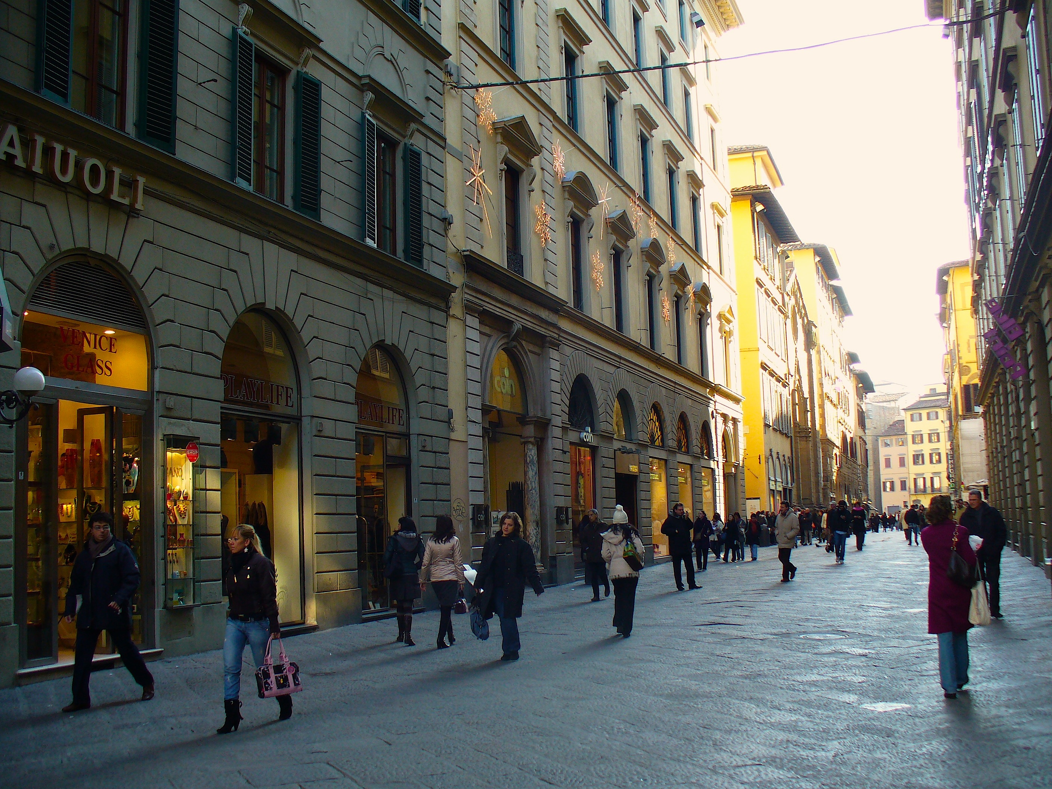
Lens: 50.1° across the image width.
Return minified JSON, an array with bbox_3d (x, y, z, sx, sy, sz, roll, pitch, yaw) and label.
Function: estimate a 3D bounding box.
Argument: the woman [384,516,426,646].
[{"bbox_3d":[-1.642,2.477,15.070,0.530,1.680,0.380,-1,-6,-9],"label":"woman"}]

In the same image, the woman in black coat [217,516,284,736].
[{"bbox_3d":[-2.208,1.846,9.214,0.540,1.680,0.640,-5,-7,29],"label":"woman in black coat"}]

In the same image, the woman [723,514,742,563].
[{"bbox_3d":[7.375,5.112,40.200,0.520,1.670,0.380,-5,-7,25],"label":"woman"}]

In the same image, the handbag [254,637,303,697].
[{"bbox_3d":[-1.988,2.193,9.050,0.350,0.460,0.170,-1,-9,-41],"label":"handbag"}]

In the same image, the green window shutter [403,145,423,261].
[{"bbox_3d":[-2.130,-3.581,21.293,0.080,2.300,0.570,-5,-7,28],"label":"green window shutter"}]

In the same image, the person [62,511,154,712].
[{"bbox_3d":[-3.914,2.010,10.594,0.640,1.770,0.780,-5,-7,28],"label":"person"}]

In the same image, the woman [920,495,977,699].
[{"bbox_3d":[3.636,1.732,9.650,0.490,1.670,0.370,-4,-7,21],"label":"woman"}]

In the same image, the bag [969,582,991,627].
[{"bbox_3d":[3.799,1.752,9.400,0.140,0.400,0.270,-6,-7,30],"label":"bag"}]

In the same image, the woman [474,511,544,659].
[{"bbox_3d":[-0.201,2.197,12.932,0.740,1.670,0.460,-3,-6,12],"label":"woman"}]

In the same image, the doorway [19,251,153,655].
[{"bbox_3d":[-5.289,1.095,13.552,0.250,4.150,2.120,-4,-7,21],"label":"doorway"}]

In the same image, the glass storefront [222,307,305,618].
[{"bbox_3d":[-3.973,1.118,16.974,0.250,4.700,2.200,-4,-7,21],"label":"glass storefront"}]

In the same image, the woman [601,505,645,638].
[{"bbox_3d":[1.345,2.446,15.600,0.560,1.760,0.400,-3,-7,12],"label":"woman"}]

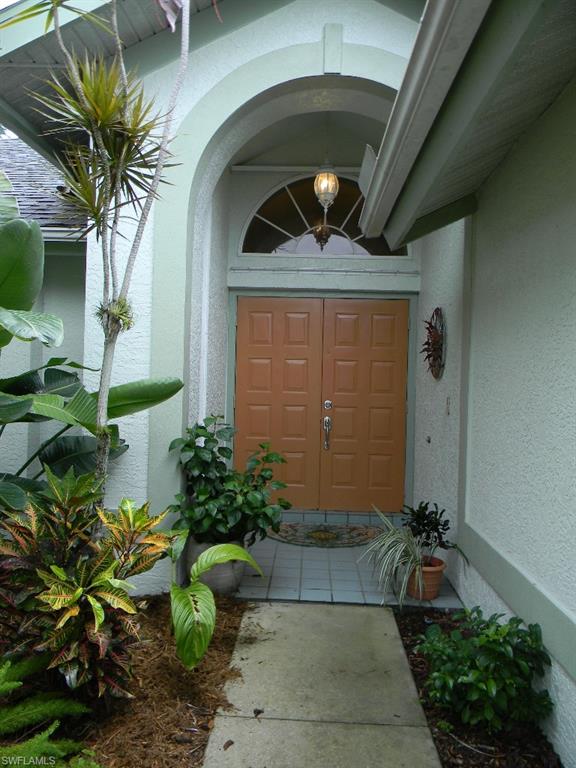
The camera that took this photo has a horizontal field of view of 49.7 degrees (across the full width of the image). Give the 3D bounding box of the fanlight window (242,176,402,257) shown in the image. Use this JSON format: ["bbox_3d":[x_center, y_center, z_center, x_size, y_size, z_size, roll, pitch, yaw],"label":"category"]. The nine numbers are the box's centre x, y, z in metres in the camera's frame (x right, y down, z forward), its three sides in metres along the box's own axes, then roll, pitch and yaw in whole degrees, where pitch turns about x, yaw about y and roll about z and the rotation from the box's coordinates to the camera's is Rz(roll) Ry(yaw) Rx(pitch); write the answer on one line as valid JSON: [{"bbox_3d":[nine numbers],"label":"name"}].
[{"bbox_3d":[0.359,-1.578,5.890,1.587,0.763,0.070,1,2,2],"label":"fanlight window"}]

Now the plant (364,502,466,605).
[{"bbox_3d":[0.844,1.108,4.120,0.620,0.619,0.550,1,2,2],"label":"plant"}]

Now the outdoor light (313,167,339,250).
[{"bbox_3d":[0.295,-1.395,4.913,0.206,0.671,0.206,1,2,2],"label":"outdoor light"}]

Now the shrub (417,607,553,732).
[{"bbox_3d":[0.875,1.309,2.940,0.550,0.410,0.640,1,2,2],"label":"shrub"}]

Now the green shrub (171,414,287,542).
[{"bbox_3d":[-0.379,0.630,4.220,0.810,0.840,0.650,1,2,2],"label":"green shrub"}]

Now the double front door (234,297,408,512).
[{"bbox_3d":[0.319,0.200,5.959,1.628,2.031,0.070,1,2,2],"label":"double front door"}]

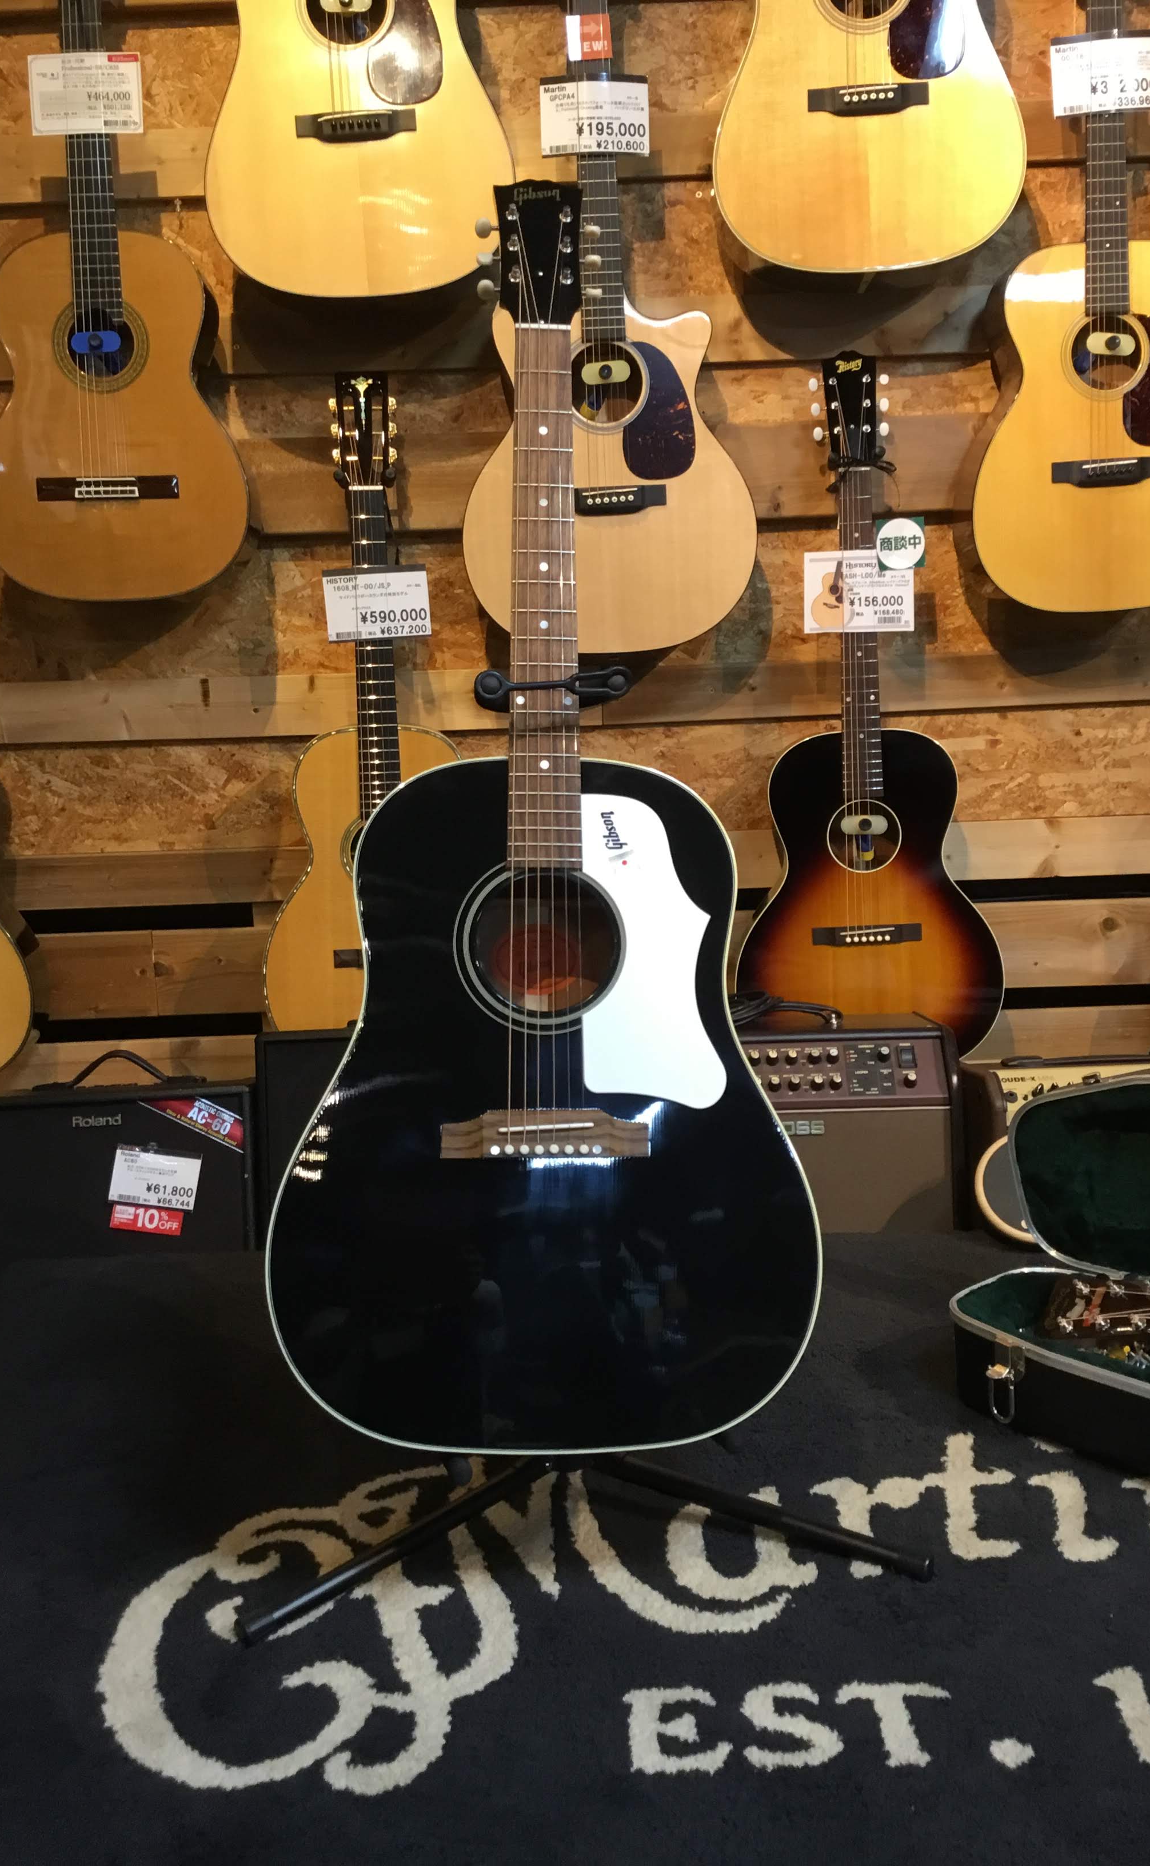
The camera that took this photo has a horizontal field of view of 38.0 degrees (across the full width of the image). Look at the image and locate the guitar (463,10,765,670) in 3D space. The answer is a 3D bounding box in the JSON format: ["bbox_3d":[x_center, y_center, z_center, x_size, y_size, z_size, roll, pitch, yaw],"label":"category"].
[{"bbox_3d":[0.033,-0.881,2.198,0.392,1.018,0.130,-3,8,0],"label":"guitar"}]

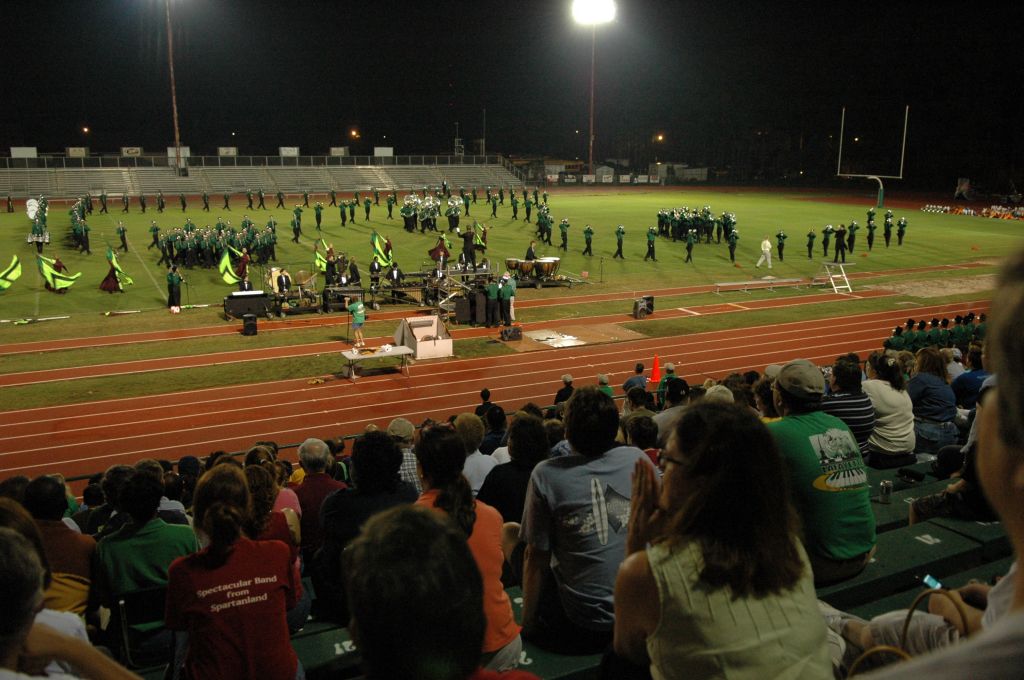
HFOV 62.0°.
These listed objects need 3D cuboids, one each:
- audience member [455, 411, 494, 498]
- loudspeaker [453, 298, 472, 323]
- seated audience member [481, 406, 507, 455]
[{"bbox_3d":[-0.328,1.021,5.496,0.430,1.260,0.720,-6,14,-26],"label":"audience member"},{"bbox_3d":[-1.757,-1.048,30.381,0.500,0.880,0.450,-6,14,-24],"label":"loudspeaker"},{"bbox_3d":[-0.245,1.274,9.034,0.470,1.270,0.750,-6,14,-24],"label":"seated audience member"}]

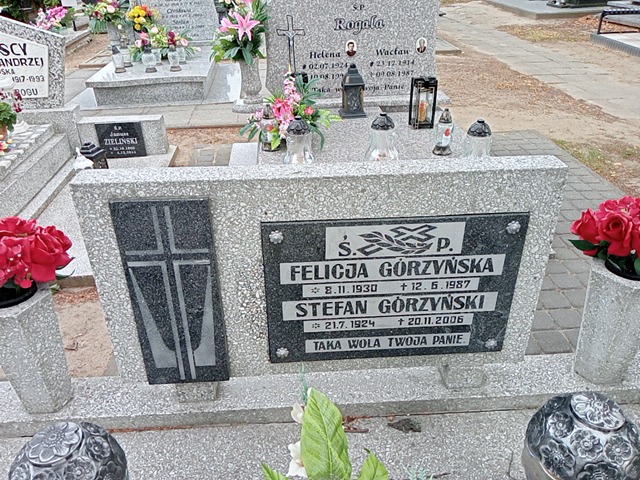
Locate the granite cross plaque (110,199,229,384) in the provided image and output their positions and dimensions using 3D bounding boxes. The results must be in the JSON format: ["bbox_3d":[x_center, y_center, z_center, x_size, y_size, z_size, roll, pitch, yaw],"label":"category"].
[{"bbox_3d":[-0.327,0.136,1.186,0.199,0.496,0.020,-2,29,-3],"label":"granite cross plaque"}]

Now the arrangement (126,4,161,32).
[{"bbox_3d":[-1.619,-2.032,4.749,0.310,0.235,0.270,-2,29,-4],"label":"arrangement"}]

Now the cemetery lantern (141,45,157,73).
[{"bbox_3d":[-1.358,-1.444,4.094,0.125,0.200,0.125,-2,29,-4],"label":"cemetery lantern"}]

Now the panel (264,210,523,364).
[{"bbox_3d":[0.173,0.123,1.241,0.600,0.400,0.022,-2,28,-4],"label":"panel"}]

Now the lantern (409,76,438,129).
[{"bbox_3d":[0.640,-0.849,3.217,0.105,0.295,0.105,-6,29,-11],"label":"lantern"}]

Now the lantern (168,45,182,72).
[{"bbox_3d":[-1.183,-1.480,4.204,0.095,0.200,0.095,-2,29,-3],"label":"lantern"}]

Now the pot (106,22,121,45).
[{"bbox_3d":[-2.296,-2.304,5.693,0.155,0.260,0.155,-2,29,-3],"label":"pot"}]

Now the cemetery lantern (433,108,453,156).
[{"bbox_3d":[0.654,-0.576,2.732,0.097,0.235,0.097,-2,29,-3],"label":"cemetery lantern"}]

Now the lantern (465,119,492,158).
[{"bbox_3d":[0.810,-0.476,2.578,0.155,0.260,0.155,-2,29,-4],"label":"lantern"}]

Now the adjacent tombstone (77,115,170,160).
[{"bbox_3d":[-1.080,-0.573,2.874,0.445,0.200,0.110,-2,29,-4],"label":"adjacent tombstone"}]

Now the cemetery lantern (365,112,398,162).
[{"bbox_3d":[0.324,-0.523,2.669,0.158,0.260,0.158,-2,29,-4],"label":"cemetery lantern"}]

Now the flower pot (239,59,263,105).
[{"bbox_3d":[-0.492,-1.127,3.662,0.160,0.315,0.160,-2,29,-3],"label":"flower pot"}]

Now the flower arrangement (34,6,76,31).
[{"bbox_3d":[-3.291,-2.734,6.431,0.450,0.340,0.340,-2,29,-3],"label":"flower arrangement"}]

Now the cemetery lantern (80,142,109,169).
[{"bbox_3d":[-1.070,-0.337,2.497,0.118,0.255,0.118,-2,29,-3],"label":"cemetery lantern"}]

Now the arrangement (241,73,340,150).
[{"bbox_3d":[-0.163,-0.719,2.842,0.490,0.390,0.330,-2,29,-3],"label":"arrangement"}]

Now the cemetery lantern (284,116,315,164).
[{"bbox_3d":[-0.107,-0.499,2.631,0.158,0.260,0.158,-2,29,-4],"label":"cemetery lantern"}]

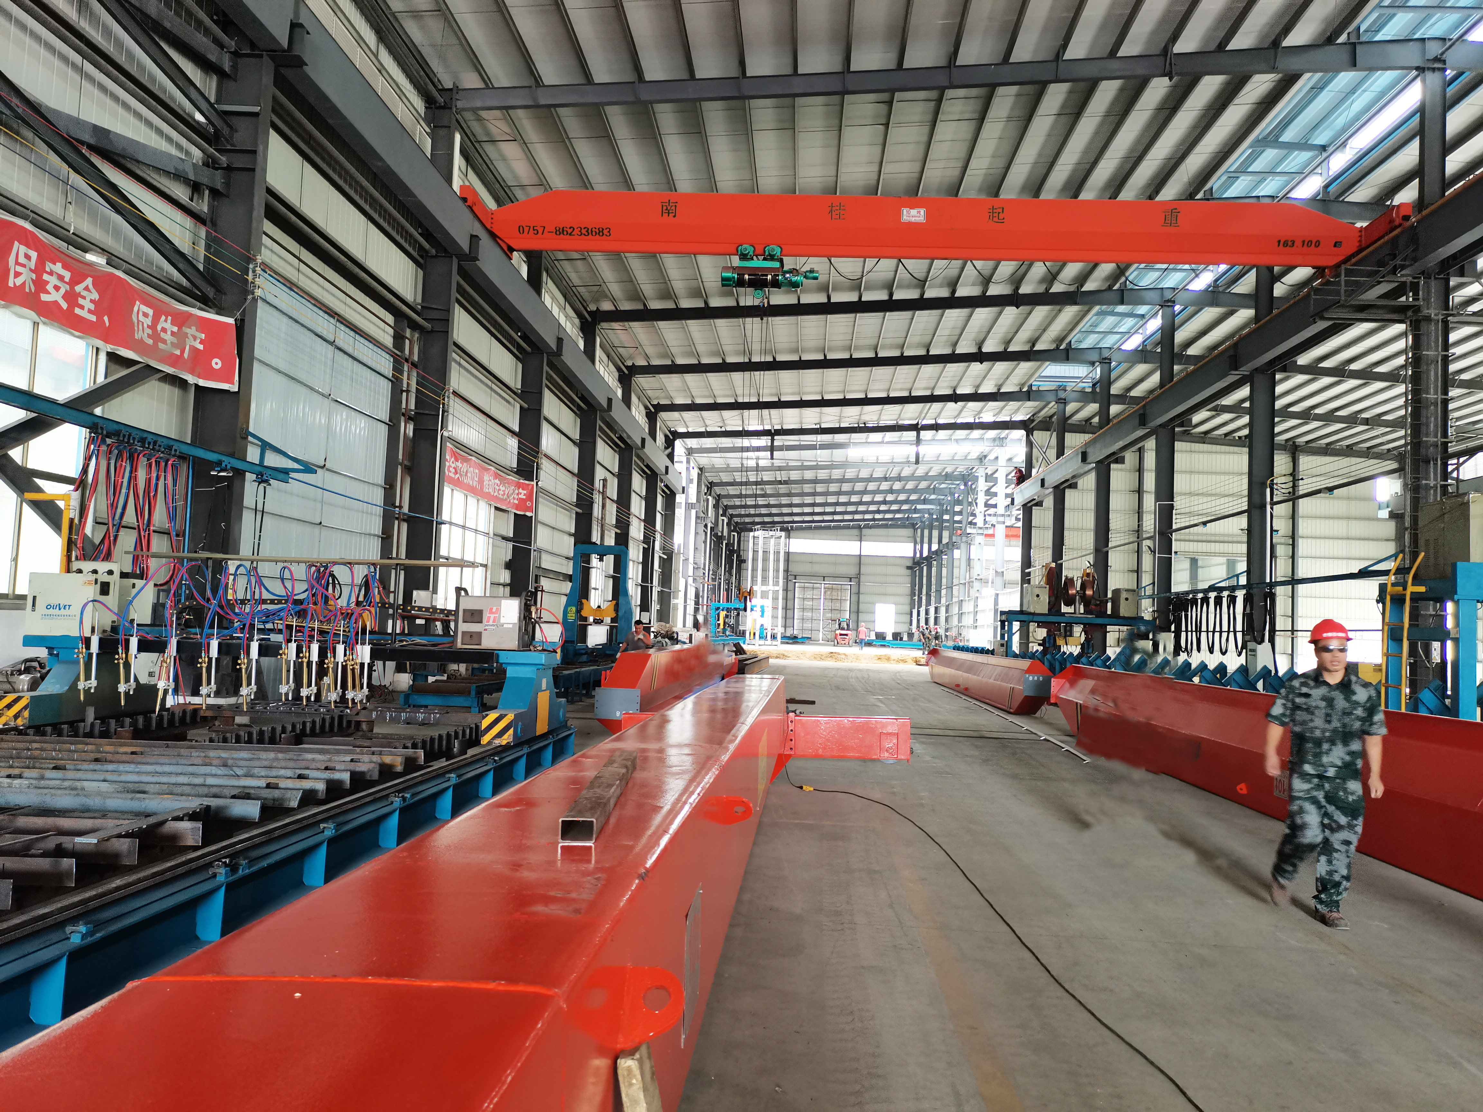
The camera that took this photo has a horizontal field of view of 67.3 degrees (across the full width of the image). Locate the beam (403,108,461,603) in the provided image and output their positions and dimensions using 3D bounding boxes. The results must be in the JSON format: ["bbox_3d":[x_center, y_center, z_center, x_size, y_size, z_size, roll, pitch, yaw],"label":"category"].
[{"bbox_3d":[-5.717,-2.953,20.500,0.480,11.140,0.320,2,-4,3],"label":"beam"}]

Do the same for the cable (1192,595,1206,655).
[{"bbox_3d":[11.696,1.800,28.502,0.250,1.520,0.600,2,-4,3],"label":"cable"}]

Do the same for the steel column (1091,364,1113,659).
[{"bbox_3d":[13.287,-1.262,40.993,0.480,12.040,0.320,2,-4,3],"label":"steel column"}]

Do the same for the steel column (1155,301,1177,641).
[{"bbox_3d":[12.880,-1.746,33.820,0.480,12.040,0.320,2,-4,3],"label":"steel column"}]

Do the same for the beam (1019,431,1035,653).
[{"bbox_3d":[14.100,-0.295,55.337,0.480,12.040,0.320,2,-4,3],"label":"beam"}]

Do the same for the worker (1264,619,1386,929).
[{"bbox_3d":[3.389,1.235,6.471,0.640,1.750,0.520,1,-4,16],"label":"worker"}]

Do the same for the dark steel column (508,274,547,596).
[{"bbox_3d":[-5.311,-2.470,27.672,0.480,11.140,0.320,2,-4,3],"label":"dark steel column"}]

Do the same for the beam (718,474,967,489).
[{"bbox_3d":[6.937,-5.170,77.253,18.200,0.450,0.250,-1,-4,3],"label":"beam"}]

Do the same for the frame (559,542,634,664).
[{"bbox_3d":[-3.310,1.409,25.993,1.540,3.360,0.800,2,-4,3],"label":"frame"}]

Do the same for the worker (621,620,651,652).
[{"bbox_3d":[-1.834,1.917,19.349,0.550,1.620,0.420,3,-4,-11],"label":"worker"}]

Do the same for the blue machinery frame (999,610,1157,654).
[{"bbox_3d":[9.673,2.904,32.384,4.110,2.310,1.250,2,-4,3],"label":"blue machinery frame"}]

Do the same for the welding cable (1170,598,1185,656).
[{"bbox_3d":[11.784,1.897,30.050,0.250,1.610,0.600,2,-4,3],"label":"welding cable"}]

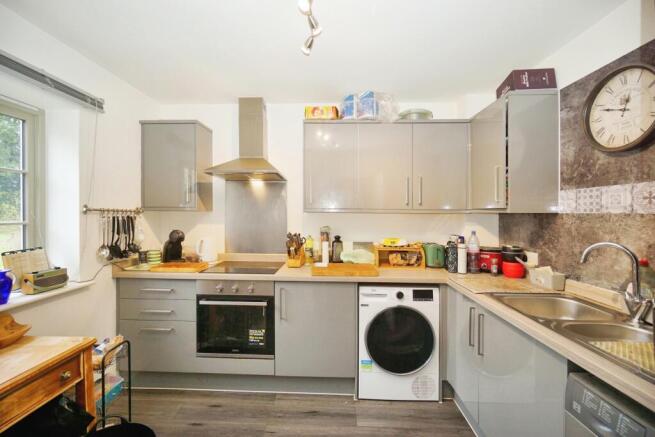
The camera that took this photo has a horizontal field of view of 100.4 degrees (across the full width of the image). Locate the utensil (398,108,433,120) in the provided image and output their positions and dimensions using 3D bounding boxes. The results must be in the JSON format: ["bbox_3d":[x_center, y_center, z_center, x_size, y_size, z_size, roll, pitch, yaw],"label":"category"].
[{"bbox_3d":[0.779,-0.867,2.406,0.300,0.090,0.300,0,0,2],"label":"utensil"}]

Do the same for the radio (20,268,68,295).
[{"bbox_3d":[-1.791,0.389,1.729,0.100,0.130,0.205,0,0,2],"label":"radio"}]

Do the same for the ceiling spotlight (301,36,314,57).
[{"bbox_3d":[-0.110,-0.955,1.516,0.058,0.098,0.058,22,1,2],"label":"ceiling spotlight"}]

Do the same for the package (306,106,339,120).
[{"bbox_3d":[-0.043,-0.887,2.395,0.285,0.128,0.130,0,1,2],"label":"package"}]

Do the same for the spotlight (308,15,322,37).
[{"bbox_3d":[-0.062,-0.953,1.349,0.058,0.100,0.058,-24,0,2],"label":"spotlight"}]

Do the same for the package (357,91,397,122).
[{"bbox_3d":[0.429,-0.942,2.362,0.340,0.250,0.220,0,1,2],"label":"package"}]

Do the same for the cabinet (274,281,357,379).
[{"bbox_3d":[-0.080,0.830,2.337,0.605,0.715,0.575,0,1,2],"label":"cabinet"}]

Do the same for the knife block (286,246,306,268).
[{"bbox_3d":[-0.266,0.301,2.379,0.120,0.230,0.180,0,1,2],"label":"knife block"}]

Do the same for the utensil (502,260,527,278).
[{"bbox_3d":[1.372,0.377,2.005,0.150,0.115,0.150,0,0,2],"label":"utensil"}]

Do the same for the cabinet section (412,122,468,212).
[{"bbox_3d":[0.936,-0.430,2.419,0.449,0.733,0.335,0,1,2],"label":"cabinet section"}]

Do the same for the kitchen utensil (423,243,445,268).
[{"bbox_3d":[0.930,0.322,2.455,0.175,0.200,0.250,0,1,2],"label":"kitchen utensil"}]

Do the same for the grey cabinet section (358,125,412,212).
[{"bbox_3d":[0.483,-0.433,2.434,0.456,0.737,0.335,0,1,2],"label":"grey cabinet section"}]

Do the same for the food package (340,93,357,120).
[{"bbox_3d":[0.189,-0.946,2.360,0.120,0.220,0.070,1,0,29],"label":"food package"}]

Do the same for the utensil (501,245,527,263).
[{"bbox_3d":[1.372,0.264,2.005,0.160,0.135,0.145,0,0,2],"label":"utensil"}]

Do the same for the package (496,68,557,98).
[{"bbox_3d":[1.347,-0.885,1.871,0.260,0.125,0.250,0,0,2],"label":"package"}]

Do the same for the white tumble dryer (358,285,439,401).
[{"bbox_3d":[0.543,0.931,2.320,0.595,0.845,0.580,0,1,2],"label":"white tumble dryer"}]

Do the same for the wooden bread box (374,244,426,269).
[{"bbox_3d":[0.620,0.326,2.412,0.410,0.190,0.270,0,1,2],"label":"wooden bread box"}]

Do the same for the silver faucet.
[{"bbox_3d":[1.198,0.265,1.146,0.250,0.335,0.115,0,0,2],"label":"silver faucet"}]

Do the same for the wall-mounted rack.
[{"bbox_3d":[-1.608,-0.061,2.091,0.060,0.060,0.560,0,1,2],"label":"wall-mounted rack"}]

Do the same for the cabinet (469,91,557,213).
[{"bbox_3d":[1.350,-0.431,2.033,0.335,0.787,0.510,0,0,2],"label":"cabinet"}]

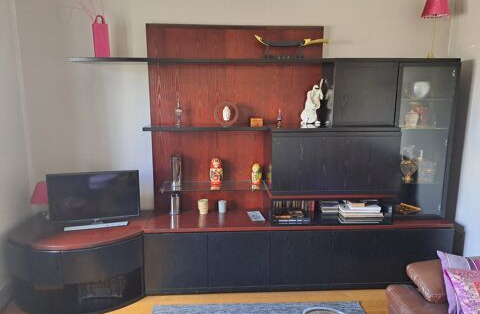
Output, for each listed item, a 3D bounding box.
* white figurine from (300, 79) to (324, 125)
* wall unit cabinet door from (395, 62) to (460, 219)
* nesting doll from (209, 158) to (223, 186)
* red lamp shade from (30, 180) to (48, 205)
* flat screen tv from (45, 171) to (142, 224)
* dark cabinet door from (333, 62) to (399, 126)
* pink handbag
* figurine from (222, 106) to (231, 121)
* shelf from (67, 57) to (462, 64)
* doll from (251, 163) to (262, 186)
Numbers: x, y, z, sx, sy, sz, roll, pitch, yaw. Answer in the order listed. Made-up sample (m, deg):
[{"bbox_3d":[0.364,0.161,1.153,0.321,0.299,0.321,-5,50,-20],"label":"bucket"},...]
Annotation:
[{"bbox_3d":[0.654,-0.492,3.133,0.193,0.408,0.138,-1,9,-3],"label":"white figurine"},{"bbox_3d":[1.472,-0.106,2.826,0.500,1.275,0.030,-1,10,-3],"label":"wall unit cabinet door"},{"bbox_3d":[-0.206,0.139,3.088,0.116,0.254,0.116,-1,9,-3],"label":"nesting doll"},{"bbox_3d":[-1.748,0.318,3.088,0.198,0.172,0.198,-1,9,-3],"label":"red lamp shade"},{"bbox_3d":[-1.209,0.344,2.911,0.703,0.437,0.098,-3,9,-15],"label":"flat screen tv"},{"bbox_3d":[1.034,-0.511,2.865,0.535,0.517,0.029,-1,9,-3],"label":"dark cabinet door"},{"bbox_3d":[-1.163,-1.004,2.917,0.121,0.343,0.092,-1,9,-3],"label":"pink handbag"},{"bbox_3d":[-0.110,-0.369,2.967,0.074,0.130,0.052,-1,9,-3],"label":"figurine"},{"bbox_3d":[0.225,-0.816,3.002,3.174,0.035,0.414,-1,9,-3],"label":"shelf"},{"bbox_3d":[0.154,0.161,3.087,0.090,0.209,0.090,-1,9,-3],"label":"doll"}]

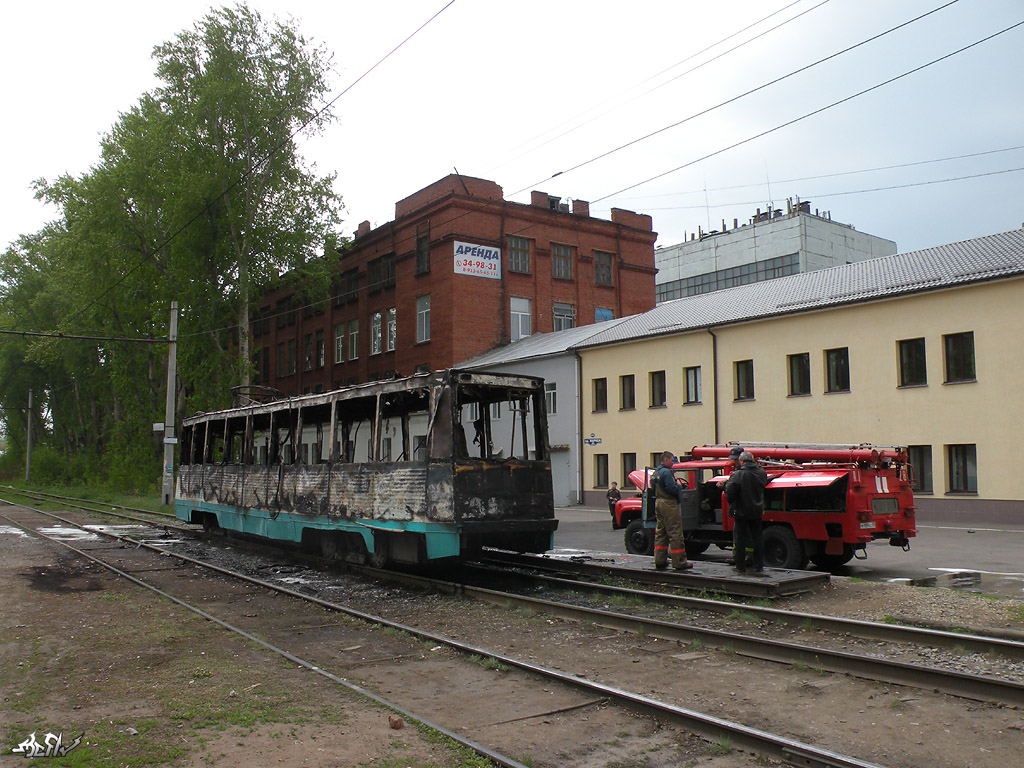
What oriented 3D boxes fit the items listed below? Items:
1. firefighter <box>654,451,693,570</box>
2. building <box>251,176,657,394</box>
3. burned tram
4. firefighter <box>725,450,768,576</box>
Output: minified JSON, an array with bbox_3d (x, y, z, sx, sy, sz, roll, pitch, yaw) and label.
[{"bbox_3d":[2.472,1.951,12.460,0.550,1.790,0.500,2,-7,-25],"label":"firefighter"},{"bbox_3d":[-8.049,-0.935,70.724,18.500,20.921,37.000,4,-8,-38],"label":"building"},{"bbox_3d":[-4.545,1.907,17.887,2.500,3.400,15.000,4,-8,-37],"label":"burned tram"},{"bbox_3d":[3.544,1.938,12.184,0.620,1.780,0.420,2,-6,-20],"label":"firefighter"}]

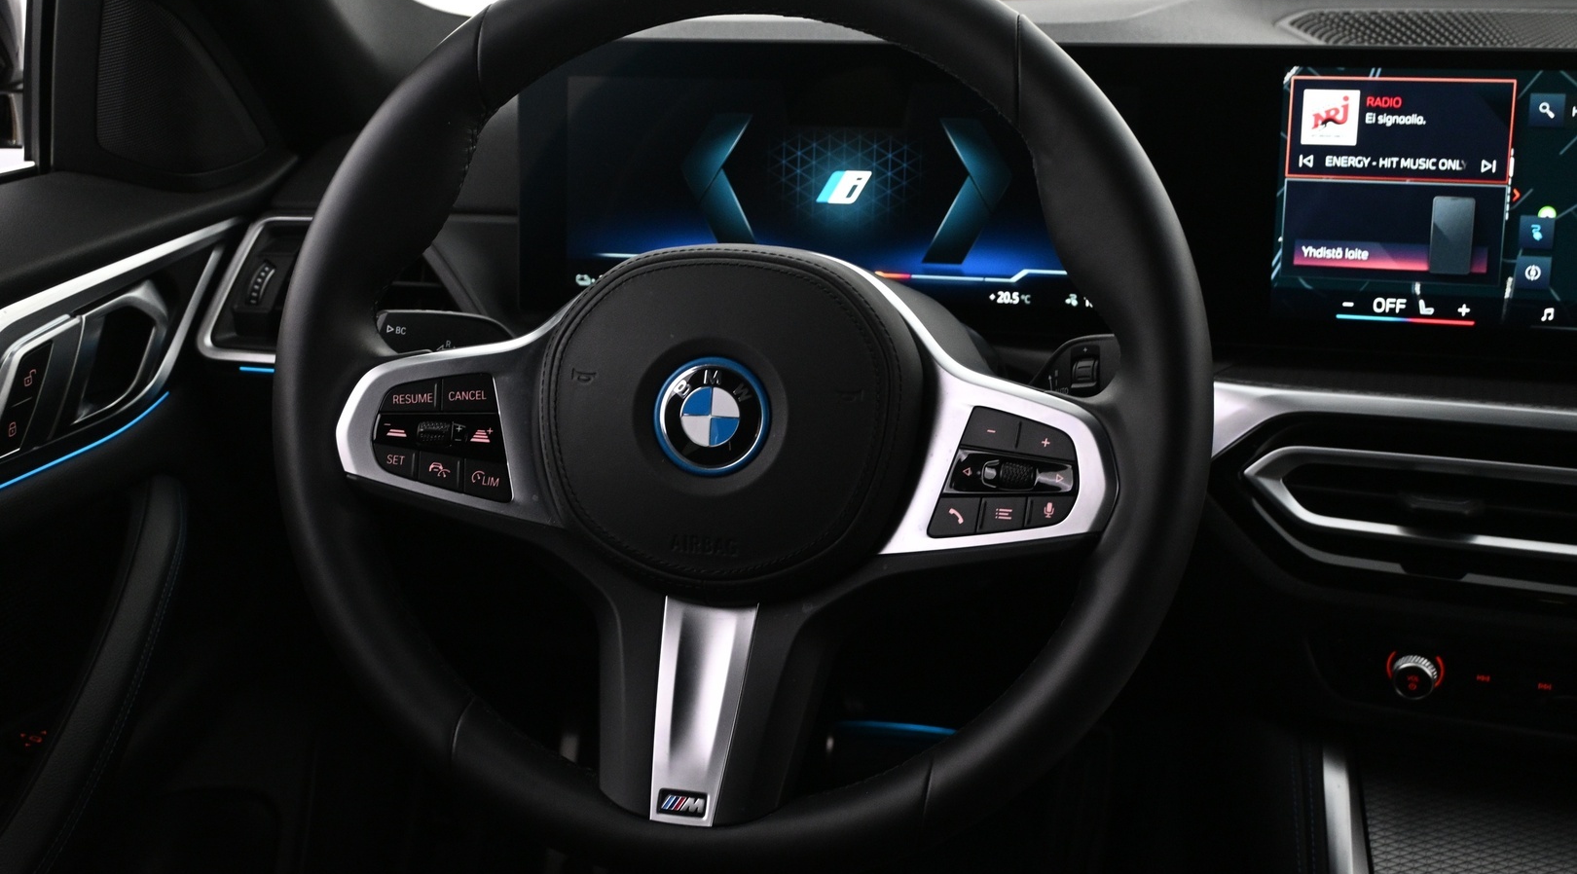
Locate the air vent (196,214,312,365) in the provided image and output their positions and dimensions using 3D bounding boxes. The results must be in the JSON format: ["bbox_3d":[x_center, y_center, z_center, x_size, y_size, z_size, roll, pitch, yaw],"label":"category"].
[{"bbox_3d":[-0.225,-0.076,0.957,0.160,0.078,0.040,3,6,9],"label":"air vent"}]

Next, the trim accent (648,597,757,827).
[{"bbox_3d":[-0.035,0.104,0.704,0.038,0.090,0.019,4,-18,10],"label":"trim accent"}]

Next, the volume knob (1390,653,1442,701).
[{"bbox_3d":[0.288,0.110,0.845,0.021,0.021,0.017,9,20,22],"label":"volume knob"}]

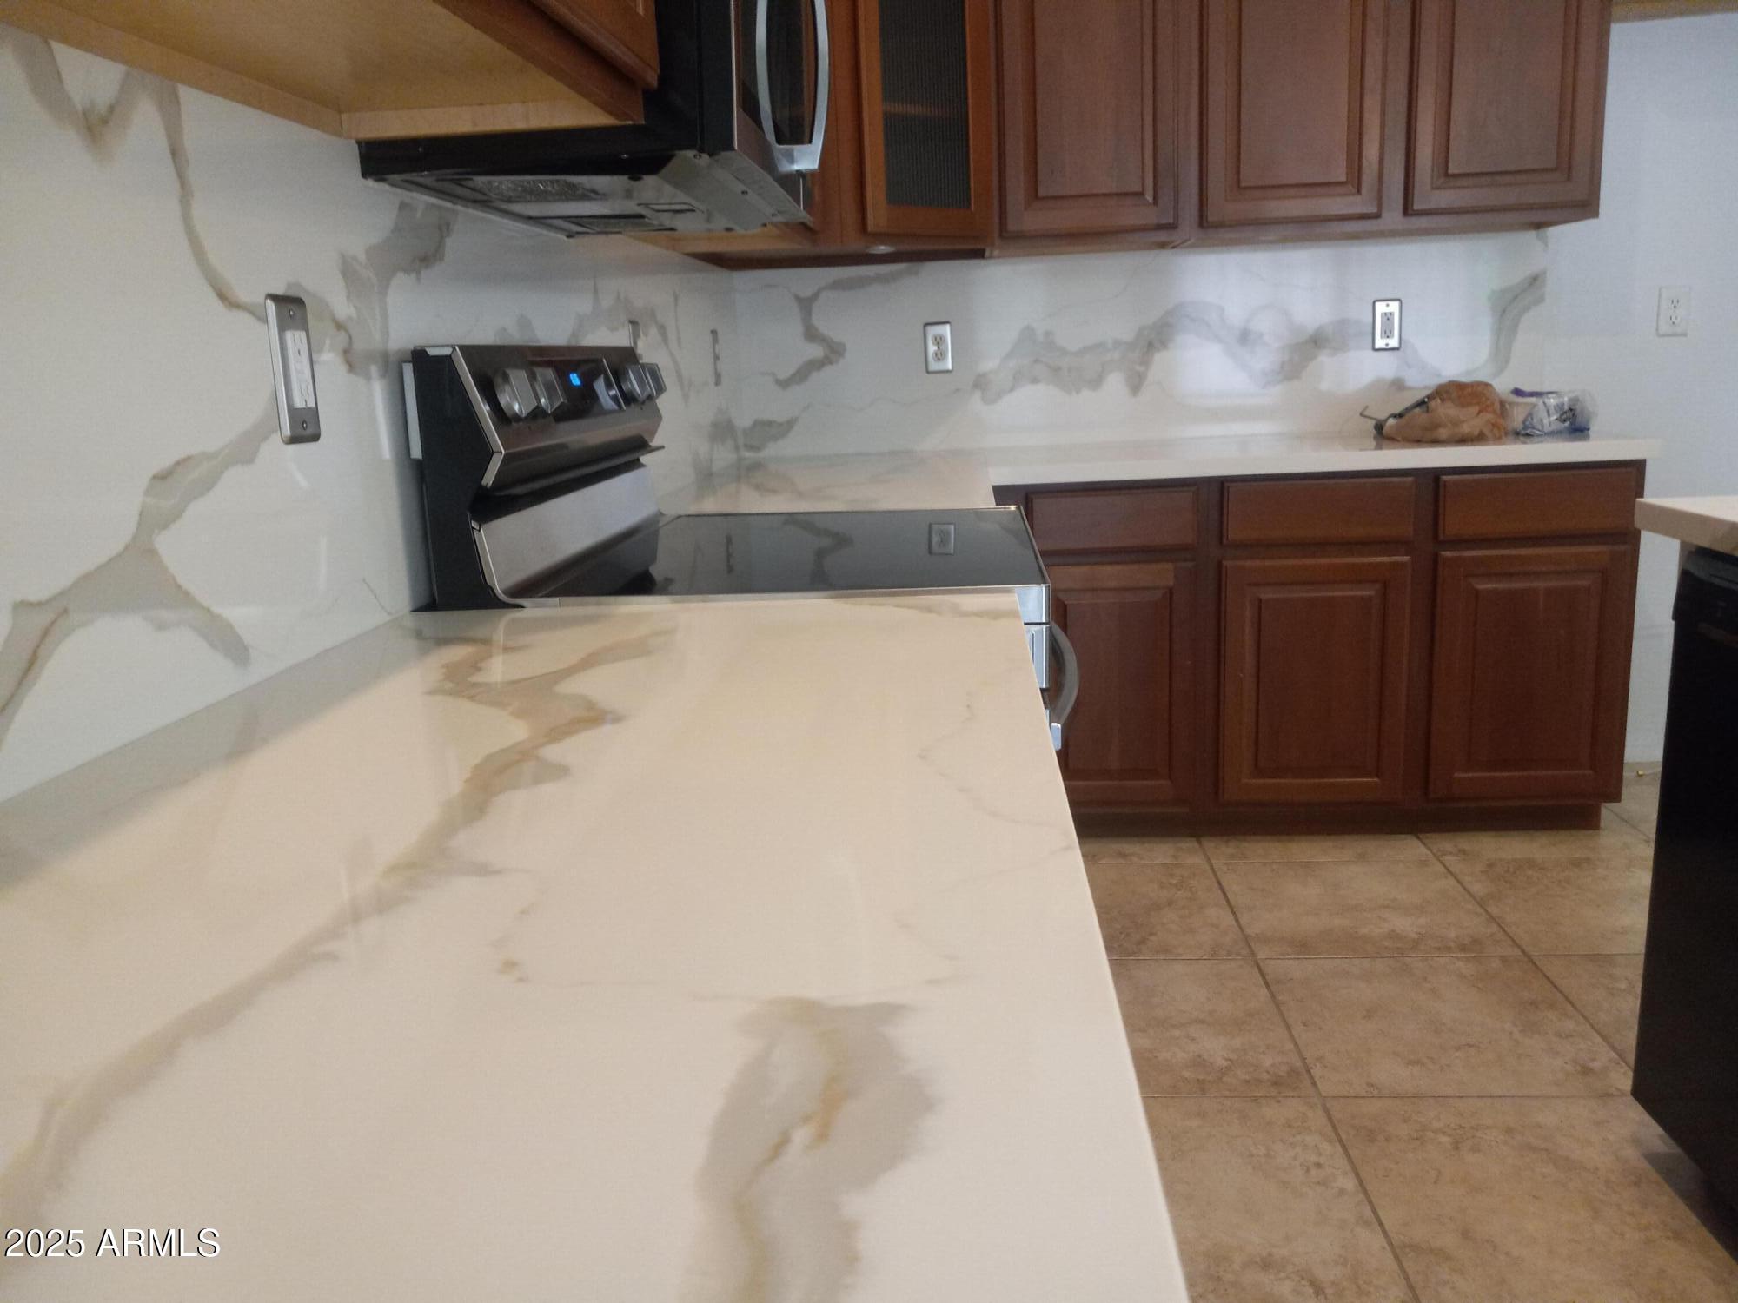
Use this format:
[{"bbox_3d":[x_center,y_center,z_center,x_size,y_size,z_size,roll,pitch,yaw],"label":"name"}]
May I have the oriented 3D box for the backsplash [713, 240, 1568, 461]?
[{"bbox_3d":[0.674,-0.786,3.512,2.067,0.482,0.020,-2,12,4],"label":"backsplash"}]

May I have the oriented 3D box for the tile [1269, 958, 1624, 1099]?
[{"bbox_3d":[0.963,0.633,2.313,0.491,0.010,0.491,-2,12,5],"label":"tile"}]

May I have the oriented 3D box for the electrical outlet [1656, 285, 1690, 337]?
[{"bbox_3d":[2.023,-0.853,3.408,0.073,0.118,0.008,-2,12,4],"label":"electrical outlet"}]

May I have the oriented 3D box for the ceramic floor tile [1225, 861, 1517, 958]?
[{"bbox_3d":[1.000,0.528,2.796,0.491,0.010,0.491,-2,12,5],"label":"ceramic floor tile"}]

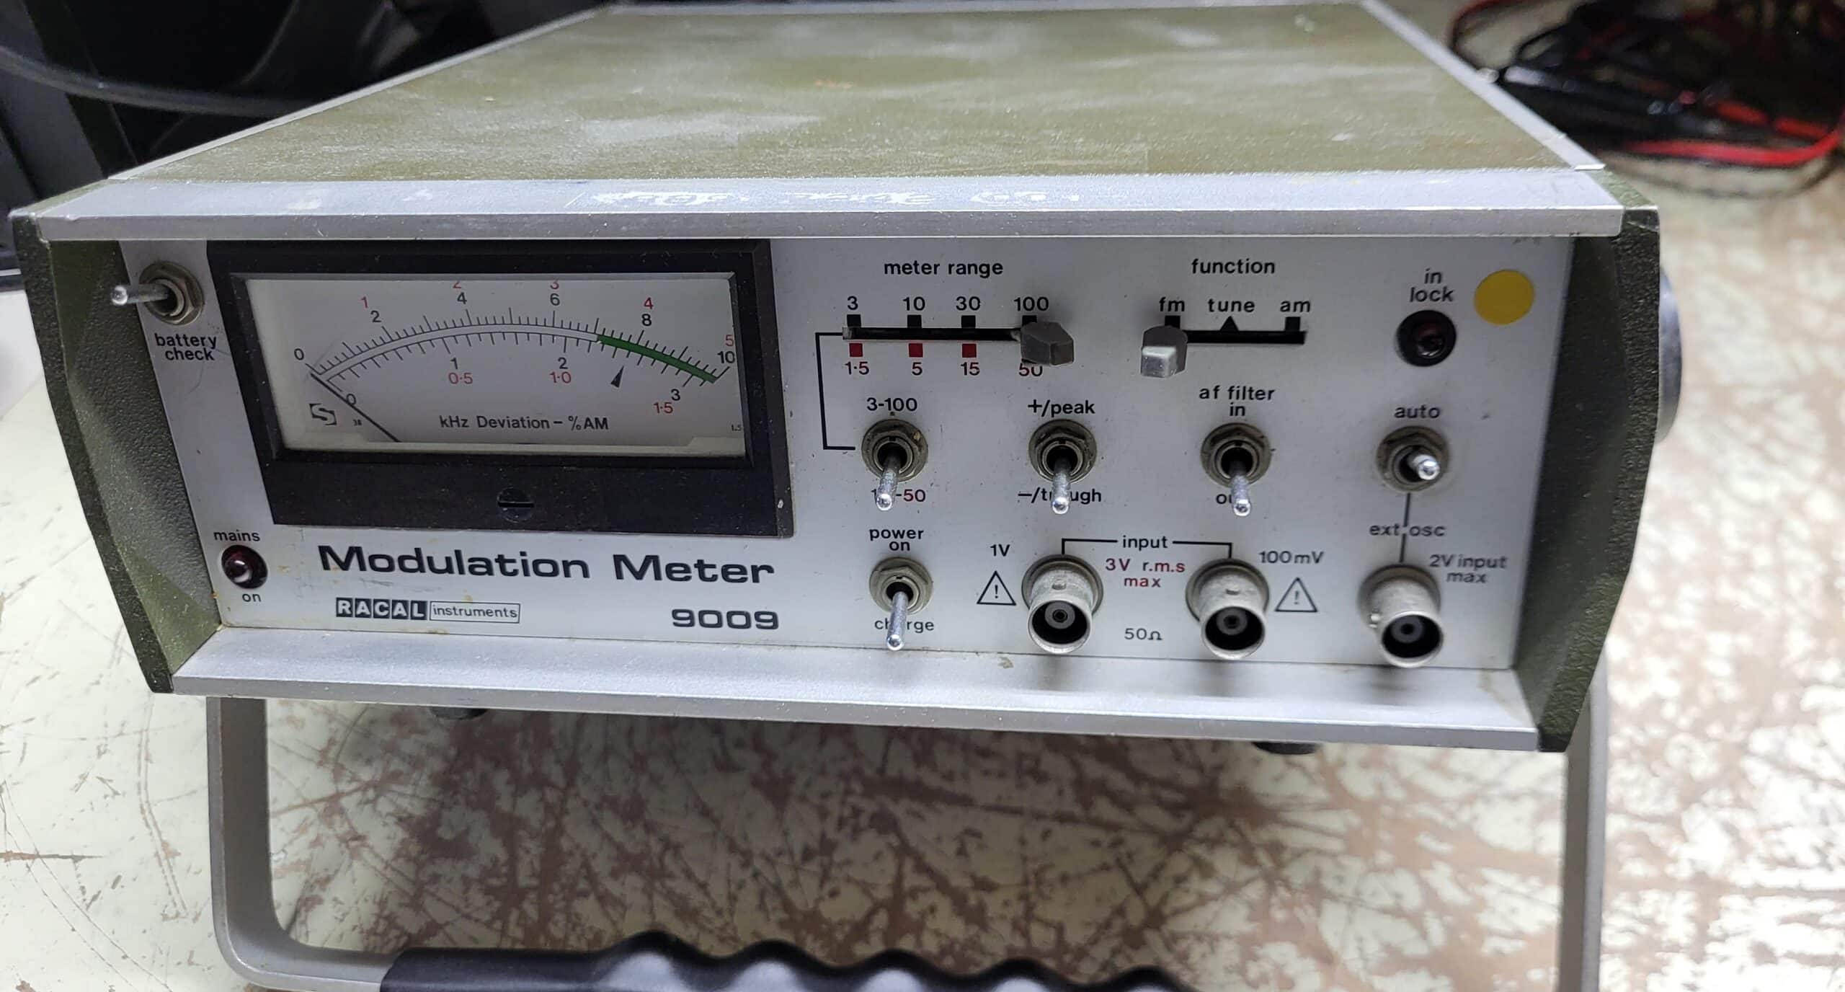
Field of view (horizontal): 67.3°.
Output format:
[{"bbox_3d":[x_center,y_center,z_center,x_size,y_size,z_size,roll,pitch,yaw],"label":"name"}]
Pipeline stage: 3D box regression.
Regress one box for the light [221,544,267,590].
[{"bbox_3d":[-0.119,0.013,0.242,0.008,0.008,0.003,1,24,8],"label":"light"}]

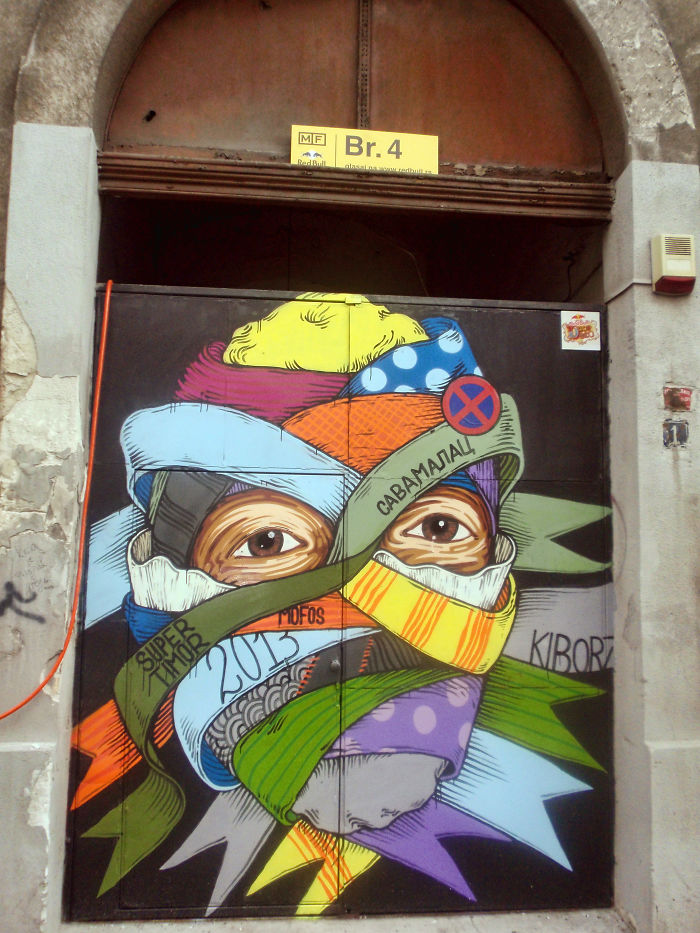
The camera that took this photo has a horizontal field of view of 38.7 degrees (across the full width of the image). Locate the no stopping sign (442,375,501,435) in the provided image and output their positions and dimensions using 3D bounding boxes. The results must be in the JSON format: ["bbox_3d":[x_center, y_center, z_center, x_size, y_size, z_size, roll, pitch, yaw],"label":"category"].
[{"bbox_3d":[0.623,-0.313,5.099,0.303,0.303,0.010,2,-9,-6],"label":"no stopping sign"}]

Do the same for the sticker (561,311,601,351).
[{"bbox_3d":[1.213,-0.712,5.226,0.211,0.211,0.010,2,-9,-6],"label":"sticker"}]

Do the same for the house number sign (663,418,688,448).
[{"bbox_3d":[1.545,-0.155,4.730,0.124,0.136,0.012,2,-7,-6],"label":"house number sign"}]

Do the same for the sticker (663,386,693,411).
[{"bbox_3d":[1.593,-0.327,4.839,0.147,0.117,0.010,2,-9,-6],"label":"sticker"}]

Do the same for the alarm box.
[{"bbox_3d":[1.589,-0.993,4.899,0.181,0.277,0.083,2,-9,-6],"label":"alarm box"}]

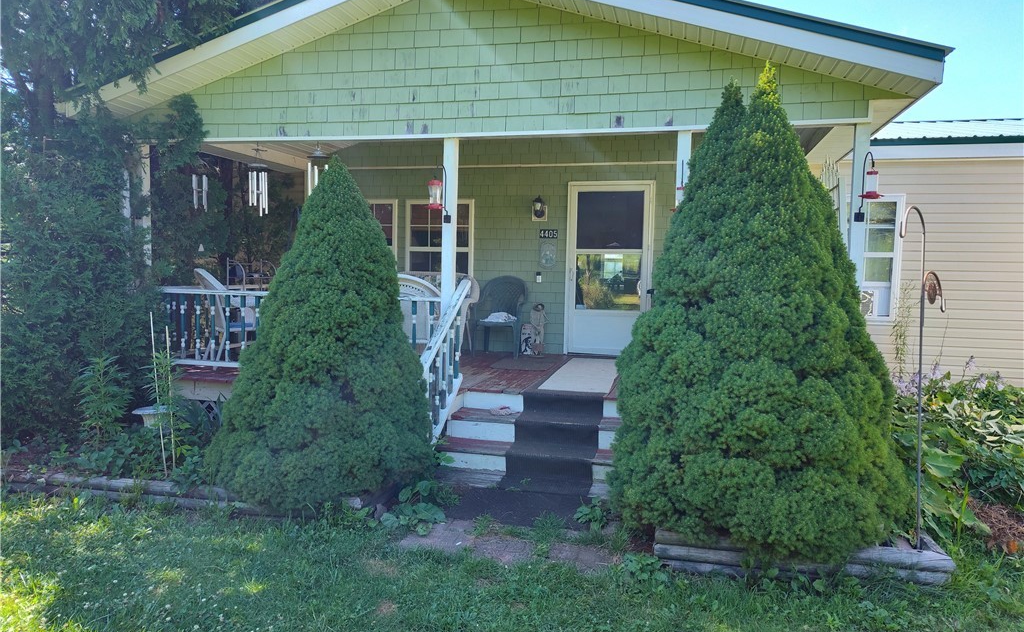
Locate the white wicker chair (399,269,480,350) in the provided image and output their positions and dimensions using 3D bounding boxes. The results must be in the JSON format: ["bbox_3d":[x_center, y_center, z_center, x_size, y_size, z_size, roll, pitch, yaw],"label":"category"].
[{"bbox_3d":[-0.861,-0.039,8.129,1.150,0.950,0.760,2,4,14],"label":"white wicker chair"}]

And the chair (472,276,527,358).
[{"bbox_3d":[-0.128,0.004,7.908,0.610,0.920,0.620,2,4,11],"label":"chair"}]

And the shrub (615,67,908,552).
[{"bbox_3d":[1.472,-0.152,4.091,1.700,2.700,1.700,2,4,14],"label":"shrub"}]

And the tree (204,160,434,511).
[{"bbox_3d":[-1.266,0.042,4.634,1.480,2.140,1.480,2,4,14],"label":"tree"}]

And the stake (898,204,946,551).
[{"bbox_3d":[2.022,0.316,3.354,0.050,1.730,0.450,-1,3,2],"label":"stake"}]

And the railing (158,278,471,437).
[{"bbox_3d":[-1.948,0.285,5.524,3.120,1.240,1.120,2,4,14],"label":"railing"}]

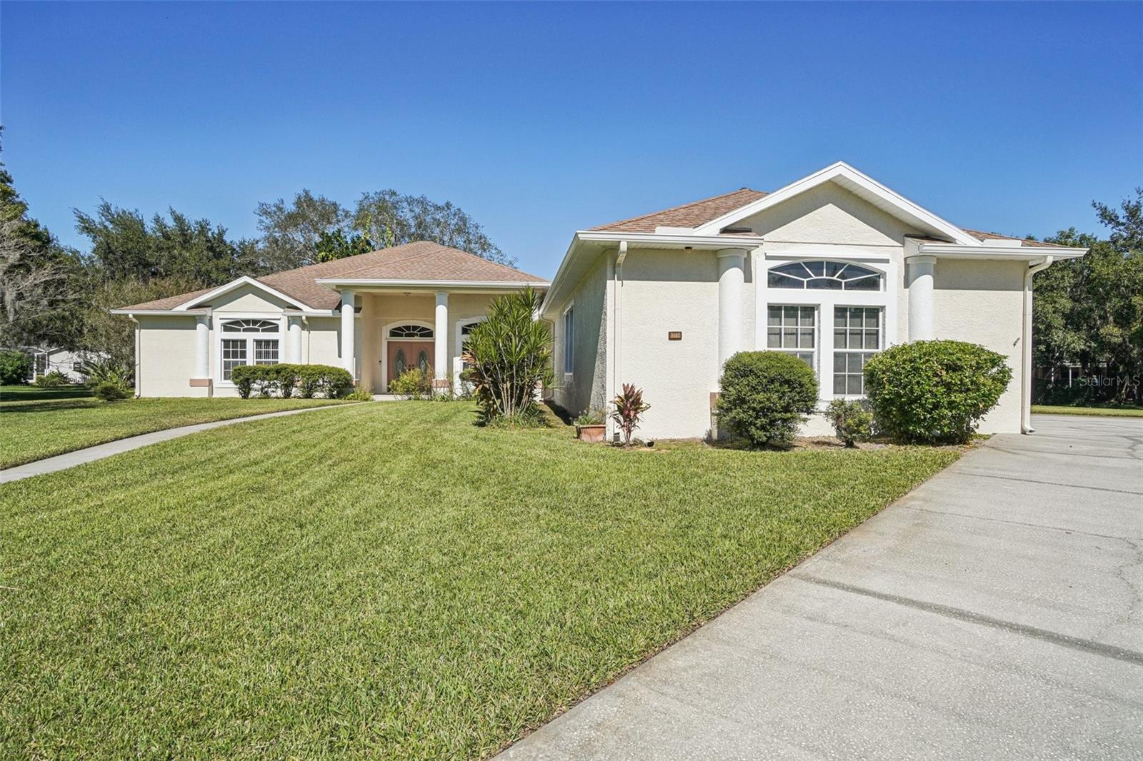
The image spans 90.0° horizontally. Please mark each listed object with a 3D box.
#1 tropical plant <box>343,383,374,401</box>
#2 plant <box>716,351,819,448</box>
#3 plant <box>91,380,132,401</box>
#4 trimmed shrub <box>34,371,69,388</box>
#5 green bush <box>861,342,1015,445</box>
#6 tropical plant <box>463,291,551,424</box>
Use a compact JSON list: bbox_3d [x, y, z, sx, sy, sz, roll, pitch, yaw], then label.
[{"bbox_3d":[-6.864,0.376,18.500,1.000,0.580,0.850,0,1,-6],"label":"tropical plant"},{"bbox_3d":[2.944,0.282,8.600,1.430,1.450,1.400,0,1,-6],"label":"plant"},{"bbox_3d":[-15.511,0.354,19.300,1.100,0.670,0.950,0,1,-6],"label":"plant"},{"bbox_3d":[-37.310,-0.080,41.000,2.000,1.200,1.800,0,1,-6],"label":"trimmed shrub"},{"bbox_3d":[5.678,0.177,8.900,2.000,1.600,1.600,0,1,-6],"label":"green bush"},{"bbox_3d":[-1.478,-0.649,13.300,2.100,3.060,1.950,0,1,-6],"label":"tropical plant"}]

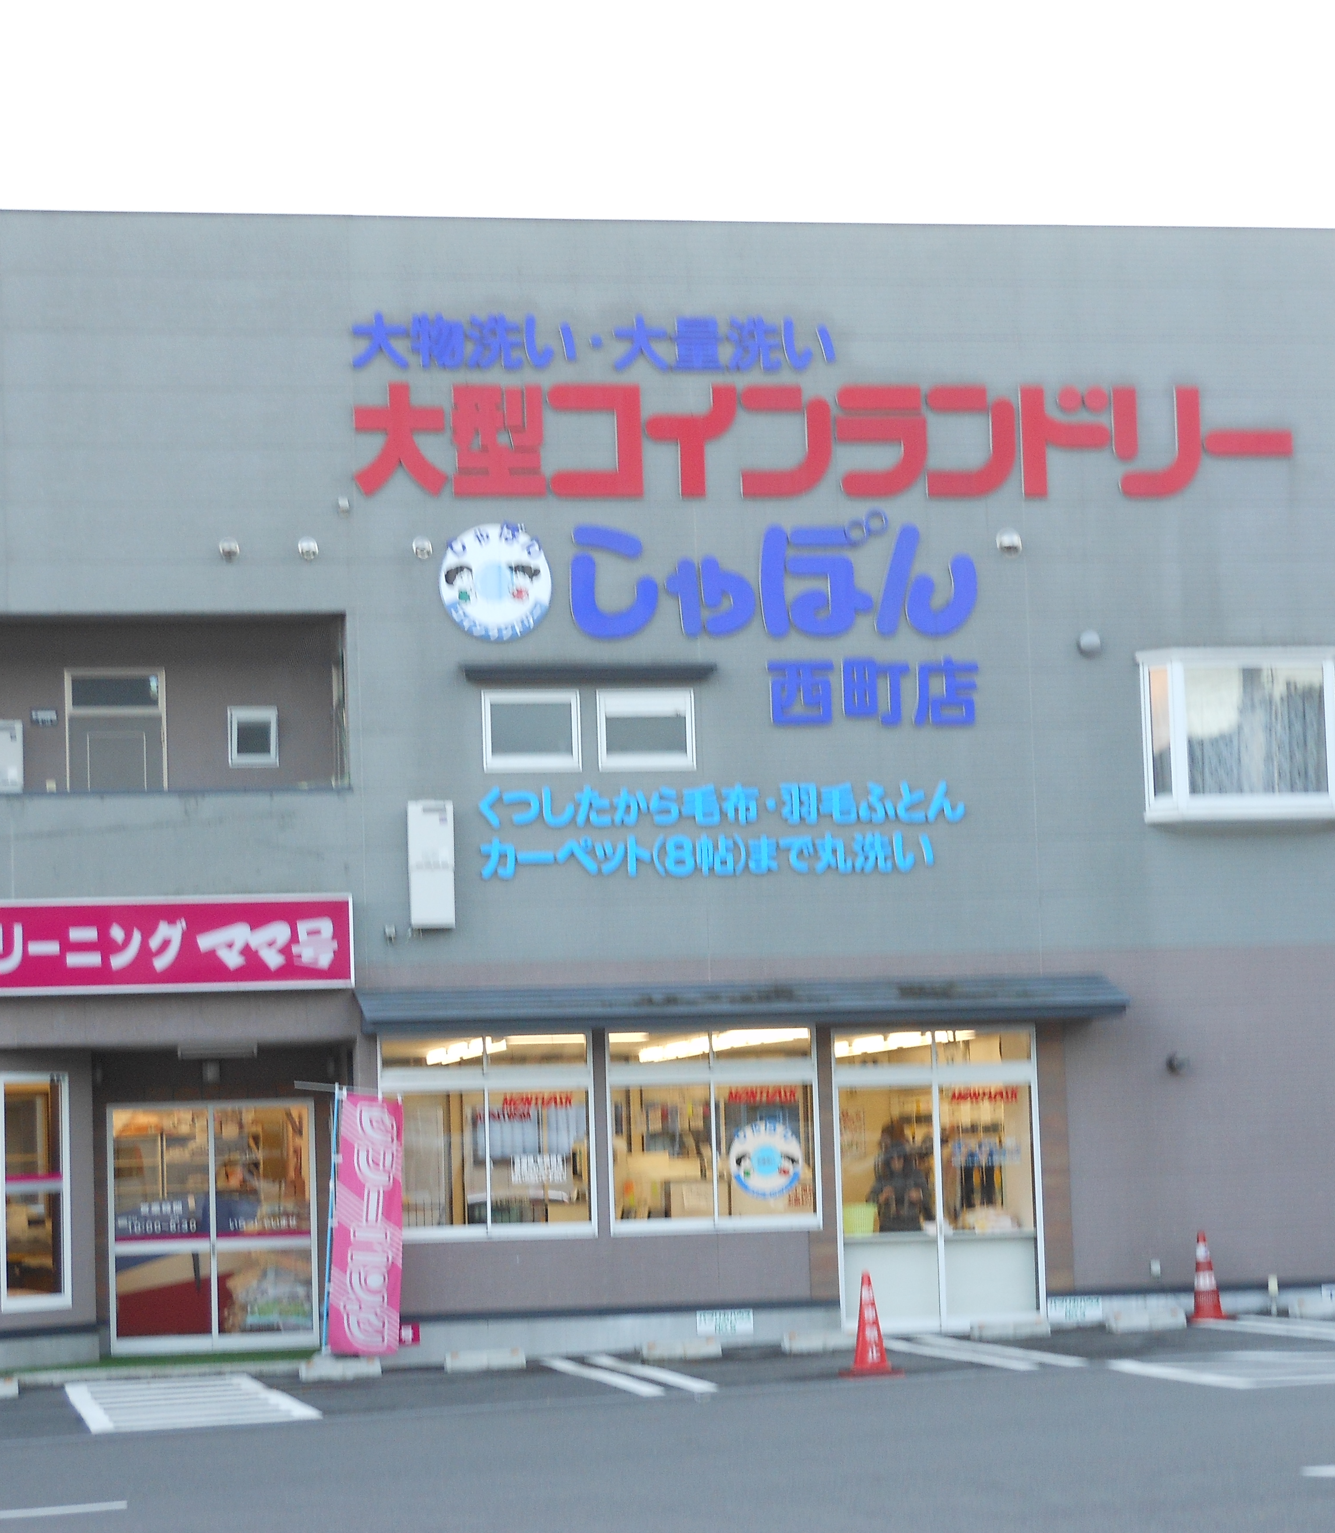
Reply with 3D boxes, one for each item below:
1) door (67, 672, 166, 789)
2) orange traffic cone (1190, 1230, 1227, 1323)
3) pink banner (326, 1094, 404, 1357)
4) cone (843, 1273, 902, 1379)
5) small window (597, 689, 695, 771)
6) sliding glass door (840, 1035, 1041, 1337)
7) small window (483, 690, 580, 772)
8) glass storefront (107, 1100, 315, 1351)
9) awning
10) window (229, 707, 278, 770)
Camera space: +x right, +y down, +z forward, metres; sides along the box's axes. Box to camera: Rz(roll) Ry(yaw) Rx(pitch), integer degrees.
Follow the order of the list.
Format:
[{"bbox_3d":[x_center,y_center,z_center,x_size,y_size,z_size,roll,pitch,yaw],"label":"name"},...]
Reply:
[{"bbox_3d":[-4.378,0.329,30.976,0.800,2.230,0.120,-1,-5,-11],"label":"door"},{"bbox_3d":[4.265,4.002,30.631,0.360,0.700,0.360,-1,-5,-11],"label":"orange traffic cone"},{"bbox_3d":[-2.277,3.463,29.400,0.560,1.920,0.100,-1,-5,-11],"label":"pink banner"},{"bbox_3d":[1.374,3.778,26.532,0.385,0.700,0.385,-1,-5,-11],"label":"cone"},{"bbox_3d":[-0.169,-0.292,31.137,0.787,0.647,0.100,-1,-5,-11],"label":"small window"},{"bbox_3d":[2.146,3.260,30.827,1.667,2.409,0.120,-1,-5,-11],"label":"sliding glass door"},{"bbox_3d":[-1.081,-0.279,30.955,0.778,0.647,0.100,-1,-5,-11],"label":"small window"},{"bbox_3d":[-3.636,3.683,31.201,1.652,1.991,0.100,-1,-5,-11],"label":"glass storefront"},{"bbox_3d":[0.607,1.828,30.291,6.009,0.324,0.700,-1,-5,-11],"label":"awning"},{"bbox_3d":[-3.318,-0.234,31.216,0.406,0.495,0.100,-1,-5,-11],"label":"window"}]

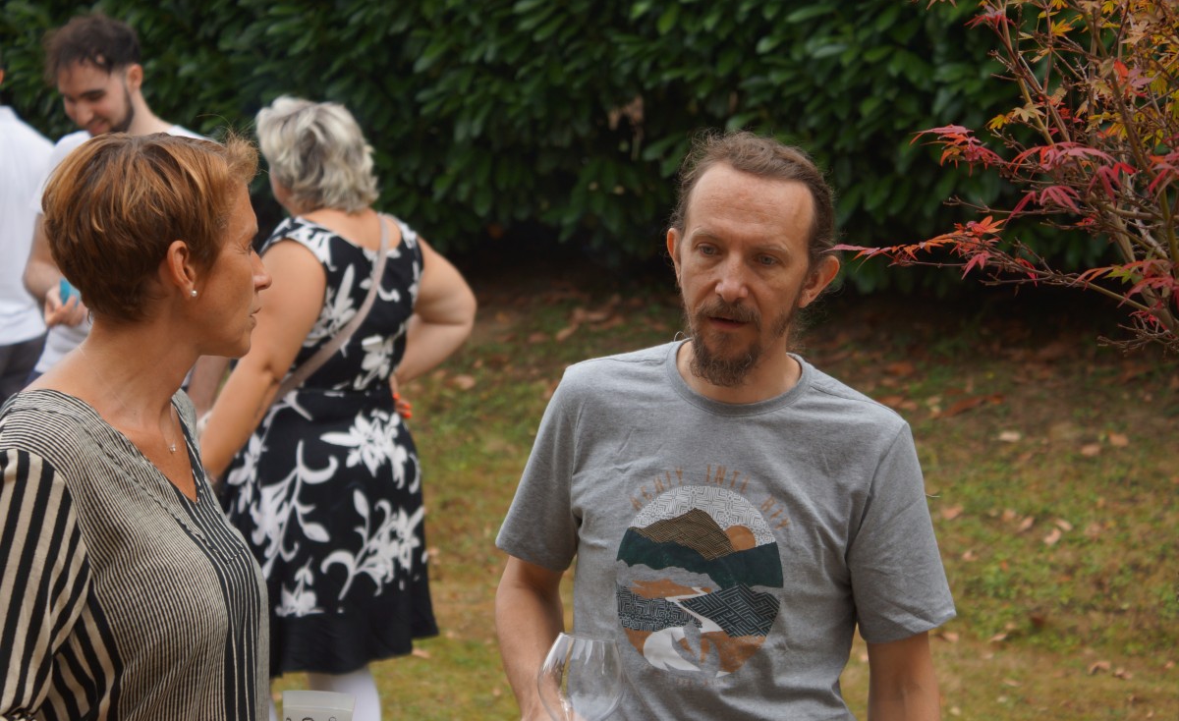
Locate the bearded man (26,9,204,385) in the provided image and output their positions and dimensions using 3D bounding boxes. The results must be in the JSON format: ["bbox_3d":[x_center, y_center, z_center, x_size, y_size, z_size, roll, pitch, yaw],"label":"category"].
[{"bbox_3d":[-1.103,0.060,5.850,0.530,1.760,0.400,1,5,13],"label":"bearded man"}]

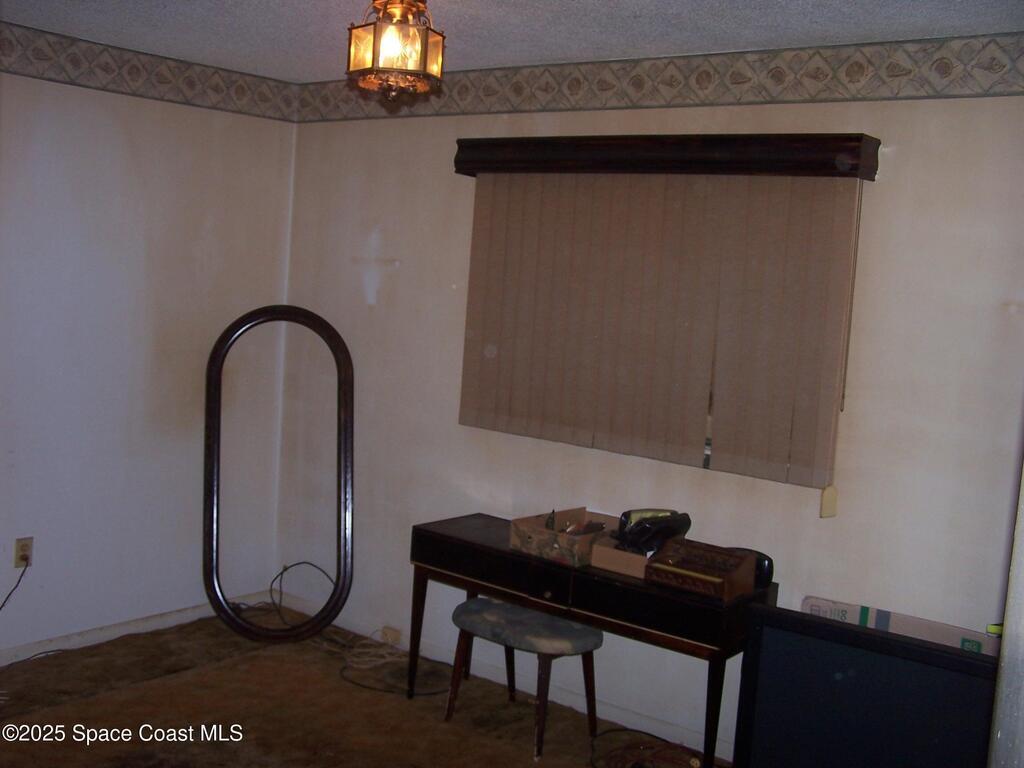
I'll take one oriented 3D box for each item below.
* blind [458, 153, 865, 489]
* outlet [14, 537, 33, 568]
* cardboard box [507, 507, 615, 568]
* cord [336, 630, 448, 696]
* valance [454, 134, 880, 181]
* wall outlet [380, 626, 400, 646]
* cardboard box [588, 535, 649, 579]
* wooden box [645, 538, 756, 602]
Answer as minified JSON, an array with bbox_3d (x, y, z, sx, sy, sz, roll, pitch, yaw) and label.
[{"bbox_3d":[0.448,-0.276,3.981,1.508,1.048,0.090,8,8,37],"label":"blind"},{"bbox_3d":[-1.867,0.648,4.310,0.015,0.114,0.069,8,8,37],"label":"outlet"},{"bbox_3d":[0.219,0.547,4.045,0.278,0.109,0.342,8,8,37],"label":"cardboard box"},{"bbox_3d":[-0.458,1.167,4.581,0.510,0.055,0.410,8,8,37],"label":"cord"},{"bbox_3d":[0.465,-0.788,3.945,1.615,0.128,0.145,8,8,37],"label":"valance"},{"bbox_3d":[-0.535,1.105,4.910,0.106,0.069,0.015,8,8,37],"label":"wall outlet"},{"bbox_3d":[0.427,0.594,3.882,0.209,0.078,0.220,8,8,37],"label":"cardboard box"},{"bbox_3d":[0.624,0.610,3.704,0.302,0.109,0.230,8,8,37],"label":"wooden box"}]

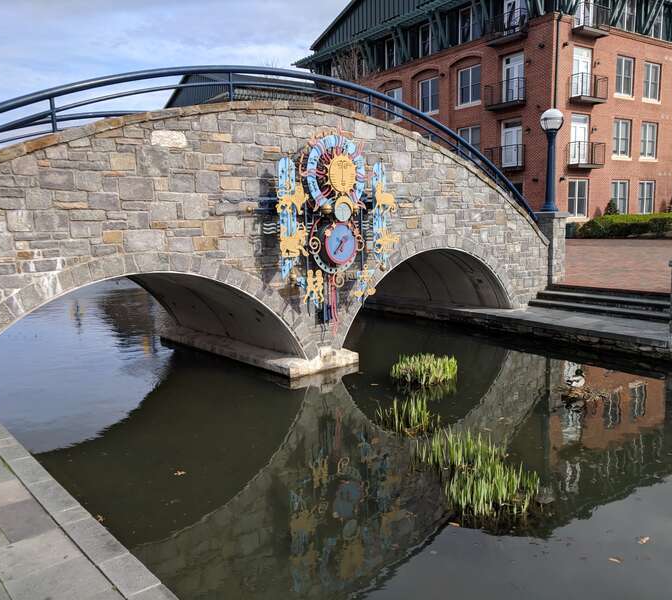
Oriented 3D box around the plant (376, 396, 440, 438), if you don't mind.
[{"bbox_3d":[0.747,1.203,6.334,0.680,0.370,0.400,0,8,7],"label":"plant"}]

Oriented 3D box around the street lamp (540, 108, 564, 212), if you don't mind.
[{"bbox_3d":[4.619,-2.983,12.850,0.490,2.140,0.490,-6,9,-33],"label":"street lamp"}]

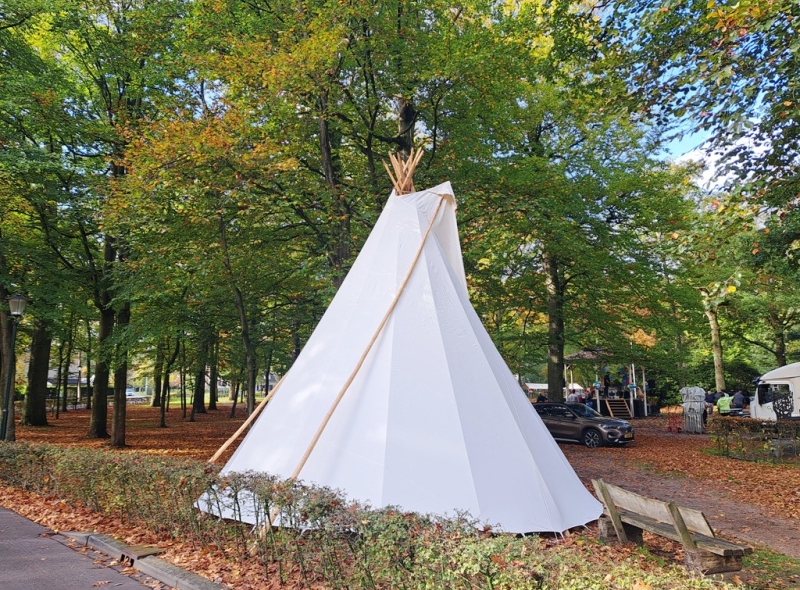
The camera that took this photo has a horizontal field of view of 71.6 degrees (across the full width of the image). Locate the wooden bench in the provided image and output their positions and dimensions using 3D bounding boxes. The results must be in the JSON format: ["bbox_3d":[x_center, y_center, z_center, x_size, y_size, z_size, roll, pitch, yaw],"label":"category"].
[{"bbox_3d":[3.387,2.994,7.286,0.640,0.790,2.250,3,-9,-18],"label":"wooden bench"}]

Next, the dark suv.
[{"bbox_3d":[6.736,4.979,21.598,1.830,1.600,4.450,7,-11,-39],"label":"dark suv"}]

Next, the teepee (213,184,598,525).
[{"bbox_3d":[-0.032,0.677,9.759,6.400,5.600,5.900,2,-9,-14],"label":"teepee"}]

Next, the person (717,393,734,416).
[{"bbox_3d":[14.434,5.050,24.526,0.550,1.500,0.550,-6,-11,35],"label":"person"}]

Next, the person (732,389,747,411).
[{"bbox_3d":[15.471,5.065,25.131,0.500,1.500,0.500,-8,-12,44],"label":"person"}]

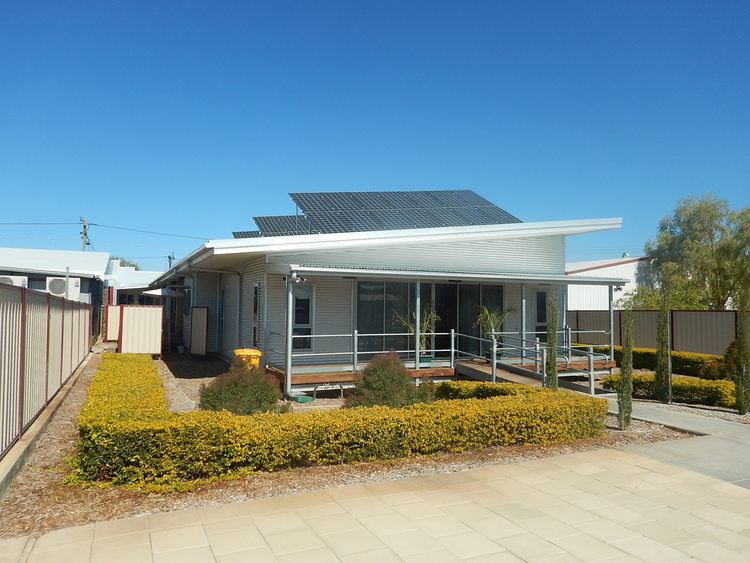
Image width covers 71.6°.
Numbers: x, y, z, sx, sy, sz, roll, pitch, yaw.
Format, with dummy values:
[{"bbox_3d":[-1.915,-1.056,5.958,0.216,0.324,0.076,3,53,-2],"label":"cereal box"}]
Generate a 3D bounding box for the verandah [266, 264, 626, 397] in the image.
[{"bbox_3d":[2.430,1.246,14.523,10.450,2.950,2.250,2,-4,-25],"label":"verandah"}]

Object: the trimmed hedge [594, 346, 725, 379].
[{"bbox_3d":[9.019,2.616,17.551,1.450,0.570,6.000,2,-4,-25],"label":"trimmed hedge"}]

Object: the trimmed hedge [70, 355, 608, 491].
[{"bbox_3d":[-2.116,2.208,11.321,6.950,0.650,10.700,2,-4,-25],"label":"trimmed hedge"}]

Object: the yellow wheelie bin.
[{"bbox_3d":[-2.821,2.016,11.600,0.580,1.070,0.730,2,-4,-25],"label":"yellow wheelie bin"}]

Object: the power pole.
[{"bbox_3d":[-21.221,-0.417,38.000,0.800,8.800,0.600,2,-4,-25],"label":"power pole"}]

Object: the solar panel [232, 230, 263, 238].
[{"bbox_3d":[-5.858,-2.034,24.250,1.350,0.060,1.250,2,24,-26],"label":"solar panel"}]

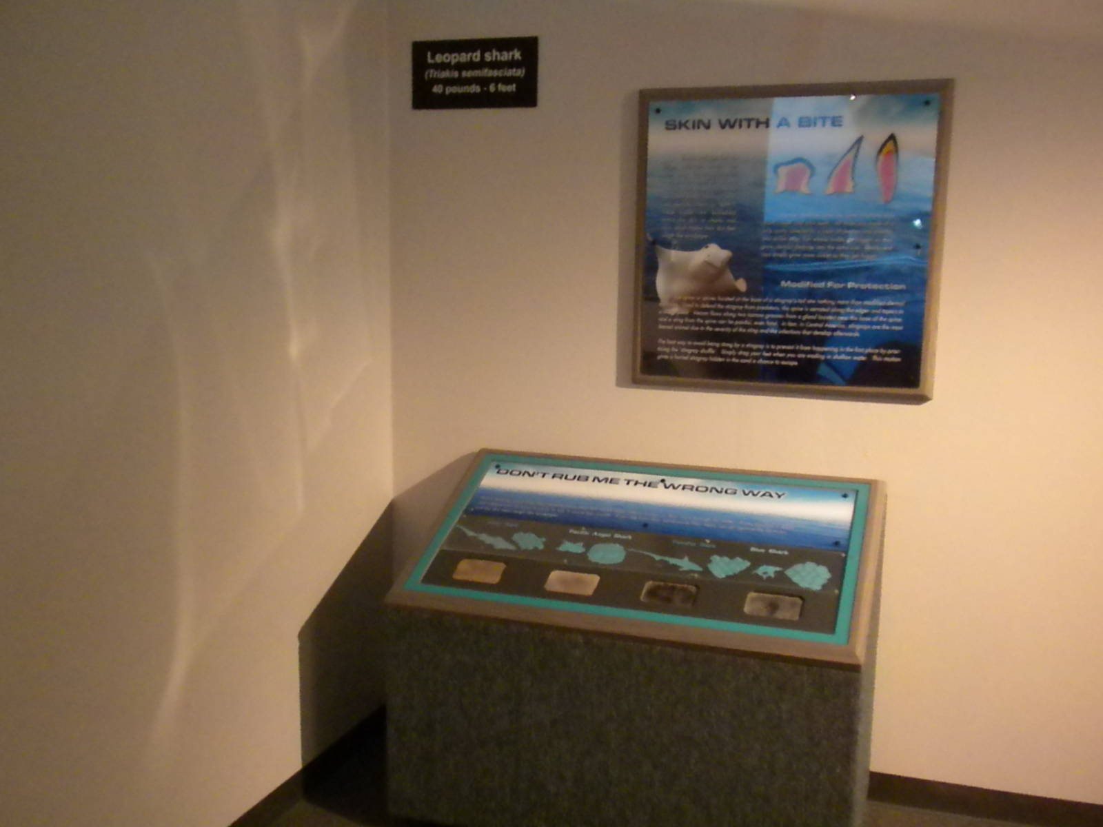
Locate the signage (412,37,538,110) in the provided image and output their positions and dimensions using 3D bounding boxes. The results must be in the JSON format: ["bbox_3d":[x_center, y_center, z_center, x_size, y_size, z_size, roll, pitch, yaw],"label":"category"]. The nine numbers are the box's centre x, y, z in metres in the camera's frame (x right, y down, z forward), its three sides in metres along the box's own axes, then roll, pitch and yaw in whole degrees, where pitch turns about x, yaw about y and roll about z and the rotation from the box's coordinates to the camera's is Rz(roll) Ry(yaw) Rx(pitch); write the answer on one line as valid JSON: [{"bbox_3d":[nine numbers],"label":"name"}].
[{"bbox_3d":[-0.227,-0.998,3.464,0.396,0.197,0.010,4,9,19],"label":"signage"}]

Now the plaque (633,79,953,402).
[{"bbox_3d":[0.634,-0.471,3.224,0.833,0.832,0.030,4,9,19],"label":"plaque"}]

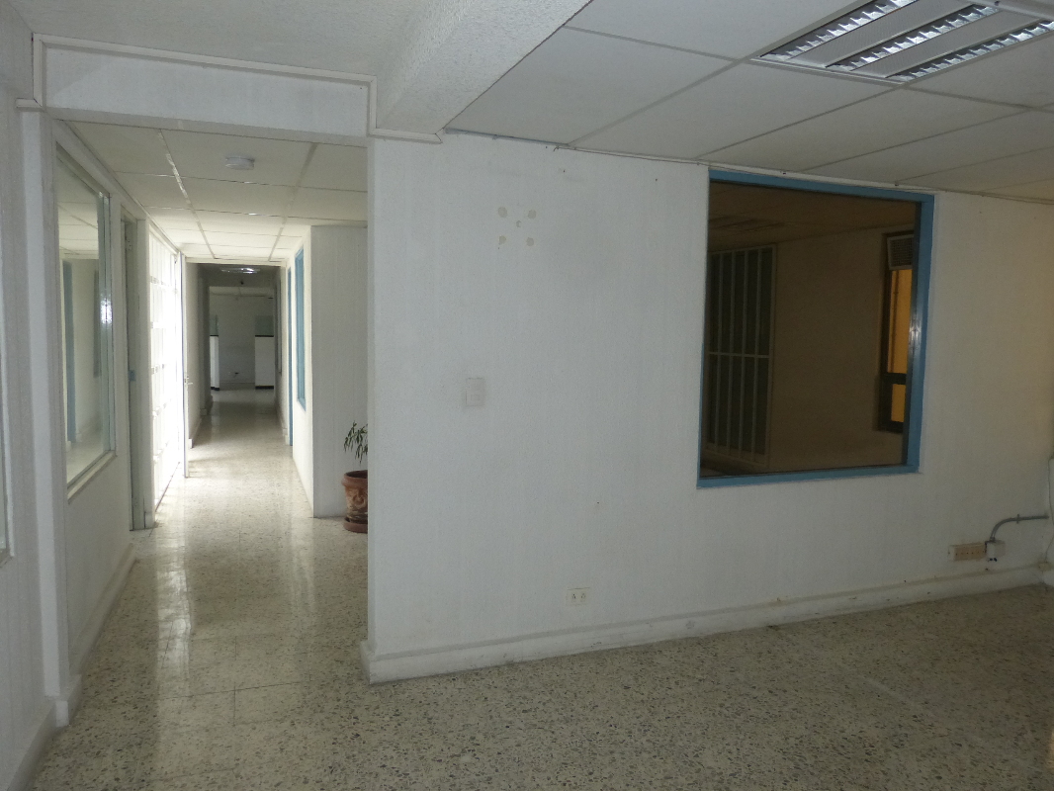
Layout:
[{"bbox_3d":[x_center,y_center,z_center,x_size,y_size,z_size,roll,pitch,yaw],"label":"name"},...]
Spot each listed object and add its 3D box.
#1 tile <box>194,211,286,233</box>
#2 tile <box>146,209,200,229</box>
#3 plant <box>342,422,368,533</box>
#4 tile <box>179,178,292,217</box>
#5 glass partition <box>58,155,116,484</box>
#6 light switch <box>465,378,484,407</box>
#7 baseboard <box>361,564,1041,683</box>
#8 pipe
[{"bbox_3d":[-2.277,-1.378,6.092,0.615,0.020,1.270,-1,5,-20],"label":"tile"},{"bbox_3d":[-2.705,-1.370,5.912,0.315,0.020,1.270,-1,5,-20],"label":"tile"},{"bbox_3d":[-1.167,0.556,5.639,0.420,0.840,0.420,-1,5,-20],"label":"plant"},{"bbox_3d":[-1.820,-1.260,4.859,0.612,0.020,1.280,-1,5,-20],"label":"tile"},{"bbox_3d":[-2.043,-0.329,3.525,0.060,1.340,1.220,-1,5,-20],"label":"glass partition"},{"bbox_3d":[-0.217,-0.011,3.253,0.078,0.120,0.012,-1,5,-20],"label":"light switch"},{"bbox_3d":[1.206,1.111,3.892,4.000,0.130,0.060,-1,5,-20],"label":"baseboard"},{"bbox_3d":[2.890,0.774,4.471,0.480,0.140,0.035,-1,5,-20],"label":"pipe"}]

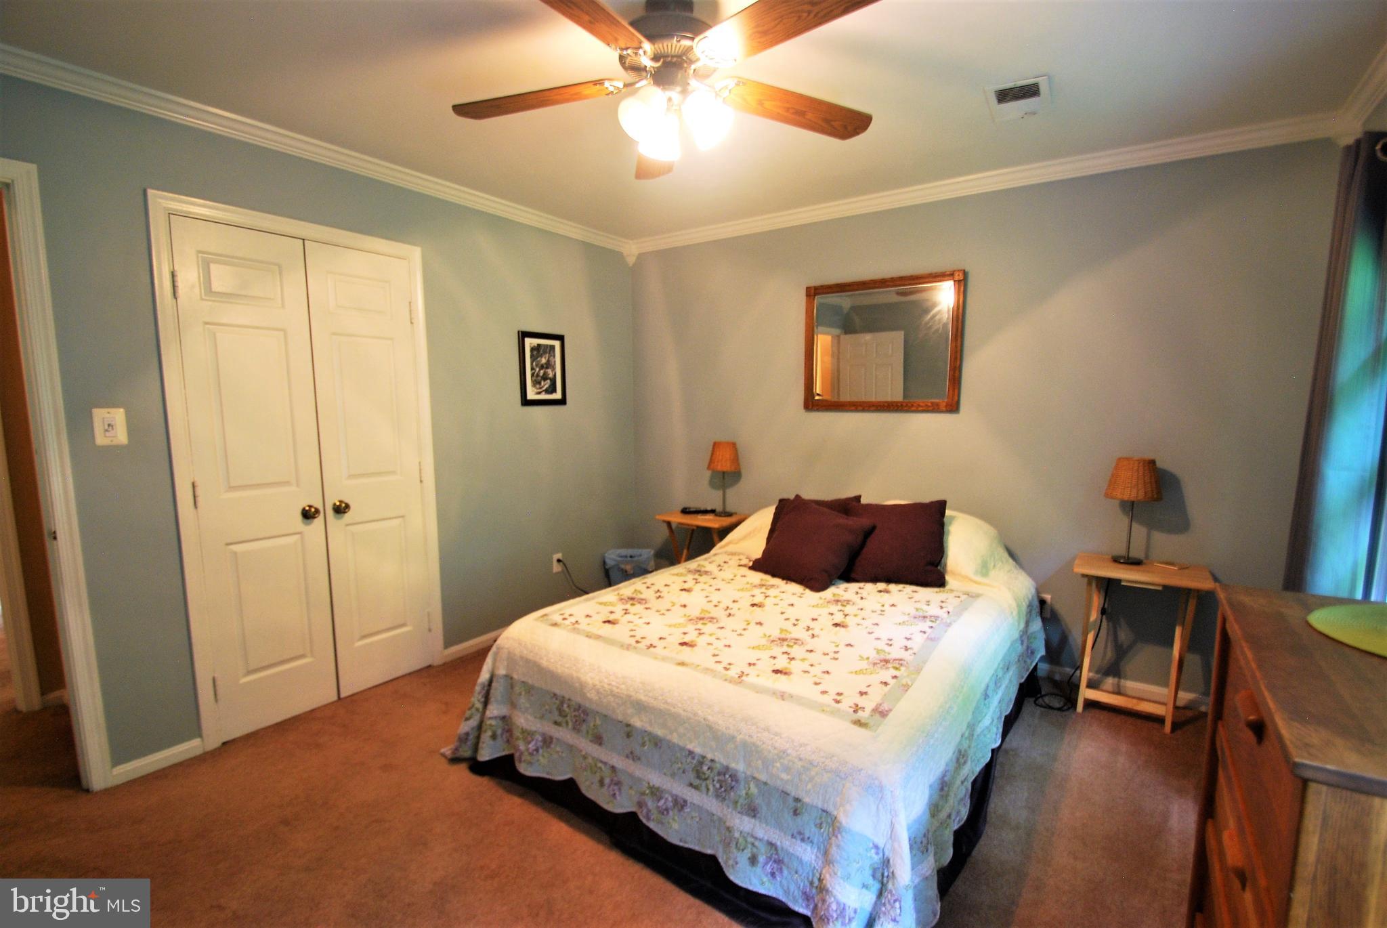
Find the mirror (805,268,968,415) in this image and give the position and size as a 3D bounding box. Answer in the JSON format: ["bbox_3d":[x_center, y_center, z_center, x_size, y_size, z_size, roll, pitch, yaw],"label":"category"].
[{"bbox_3d":[0.987,-0.635,3.107,0.835,0.695,0.035,5,8,35],"label":"mirror"}]

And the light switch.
[{"bbox_3d":[-1.975,-0.124,1.962,0.012,0.125,0.080,5,8,35],"label":"light switch"}]

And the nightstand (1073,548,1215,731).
[{"bbox_3d":[1.926,0.755,2.542,0.475,0.645,0.365,5,8,35],"label":"nightstand"}]

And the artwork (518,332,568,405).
[{"bbox_3d":[-0.885,-0.564,3.456,0.025,0.428,0.346,5,8,35],"label":"artwork"}]

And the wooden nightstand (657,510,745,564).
[{"bbox_3d":[0.063,0.641,3.606,0.480,0.655,0.370,5,8,35],"label":"wooden nightstand"}]

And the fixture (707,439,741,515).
[{"bbox_3d":[0.187,0.089,3.552,0.210,0.455,0.210,0,7,0],"label":"fixture"}]

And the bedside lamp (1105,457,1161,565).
[{"bbox_3d":[1.924,0.212,2.540,0.210,0.455,0.210,5,8,35],"label":"bedside lamp"}]

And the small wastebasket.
[{"bbox_3d":[-0.425,0.765,3.858,0.320,0.350,0.250,0,7,0],"label":"small wastebasket"}]

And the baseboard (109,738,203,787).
[{"bbox_3d":[-1.963,1.098,2.123,0.015,0.062,0.270,5,8,35],"label":"baseboard"}]

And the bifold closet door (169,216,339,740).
[{"bbox_3d":[-1.751,0.090,2.345,0.035,2.020,0.435,5,8,35],"label":"bifold closet door"}]

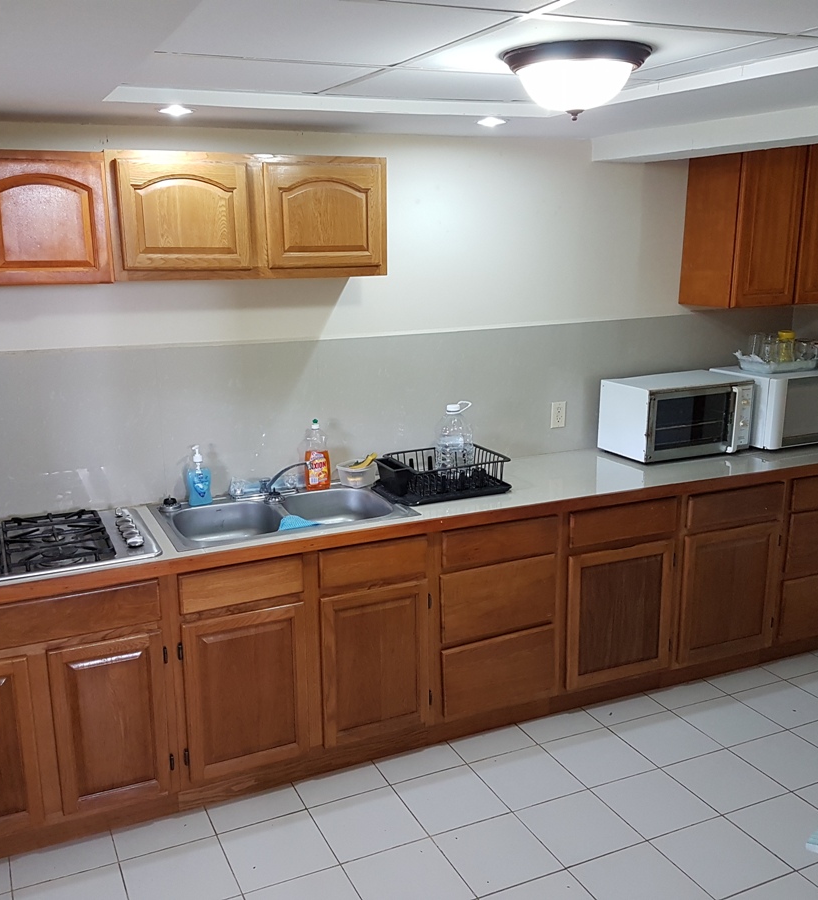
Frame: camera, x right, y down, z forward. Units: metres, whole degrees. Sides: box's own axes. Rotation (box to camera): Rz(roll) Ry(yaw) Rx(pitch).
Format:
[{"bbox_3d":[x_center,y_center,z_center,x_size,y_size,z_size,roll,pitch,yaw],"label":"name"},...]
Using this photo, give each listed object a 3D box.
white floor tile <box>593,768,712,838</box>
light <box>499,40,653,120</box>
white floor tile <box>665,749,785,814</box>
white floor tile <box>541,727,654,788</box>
[{"bbox_3d":[0.819,1.180,3.010,0.302,0.010,0.302,-6,14,-24],"label":"white floor tile"},{"bbox_3d":[0.406,-0.883,2.203,0.360,0.146,0.360,-1,13,0],"label":"light"},{"bbox_3d":[1.097,1.151,3.133,0.302,0.010,0.302,-6,14,-24],"label":"white floor tile"},{"bbox_3d":[0.691,1.120,3.281,0.302,0.010,0.302,-6,14,-24],"label":"white floor tile"}]

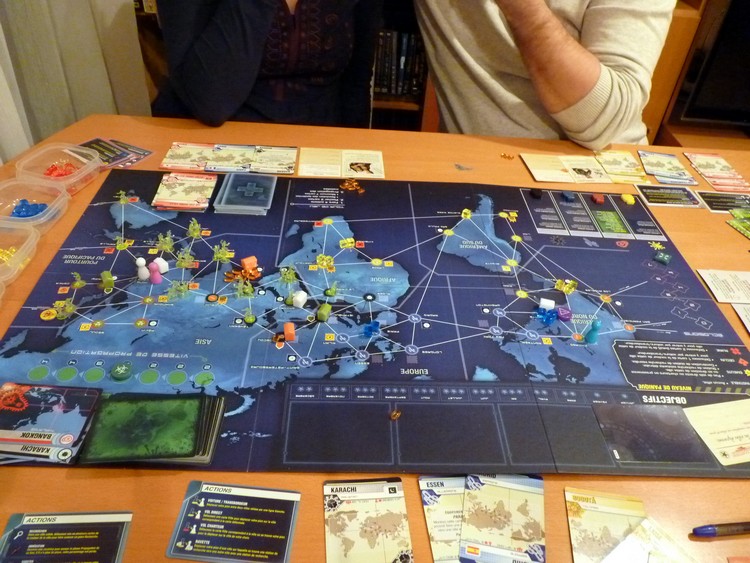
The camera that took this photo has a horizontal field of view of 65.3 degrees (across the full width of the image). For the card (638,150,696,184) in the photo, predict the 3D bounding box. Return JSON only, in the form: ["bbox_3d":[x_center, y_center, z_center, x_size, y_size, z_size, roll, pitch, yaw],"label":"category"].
[{"bbox_3d":[0.476,-0.185,0.951,0.063,0.003,0.100,6,39,1],"label":"card"}]

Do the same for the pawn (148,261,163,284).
[{"bbox_3d":[-0.239,-0.010,0.636,0.013,0.024,0.013,2,39,-4],"label":"pawn"}]

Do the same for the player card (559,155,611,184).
[{"bbox_3d":[0.335,-0.178,0.928,0.063,0.002,0.088,0,39,-6],"label":"player card"}]

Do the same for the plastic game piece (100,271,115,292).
[{"bbox_3d":[-0.289,-0.002,0.631,0.011,0.011,0.017,-15,43,-23],"label":"plastic game piece"}]

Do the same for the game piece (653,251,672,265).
[{"bbox_3d":[0.366,-0.029,0.744,0.017,0.006,0.011,26,43,24],"label":"game piece"}]

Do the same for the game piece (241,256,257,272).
[{"bbox_3d":[-0.144,-0.021,0.672,0.015,0.012,0.010,-14,43,-22],"label":"game piece"}]

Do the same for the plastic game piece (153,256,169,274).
[{"bbox_3d":[-0.240,-0.018,0.658,0.011,0.011,0.014,-19,44,-27],"label":"plastic game piece"}]

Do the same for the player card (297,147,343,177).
[{"bbox_3d":[-0.084,-0.184,0.895,0.064,0.002,0.088,2,39,-4],"label":"player card"}]

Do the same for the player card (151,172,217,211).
[{"bbox_3d":[-0.254,-0.122,0.788,0.068,0.006,0.087,1,39,-5],"label":"player card"}]

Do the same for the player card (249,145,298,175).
[{"bbox_3d":[-0.153,-0.185,0.890,0.064,0.002,0.088,2,39,-4],"label":"player card"}]

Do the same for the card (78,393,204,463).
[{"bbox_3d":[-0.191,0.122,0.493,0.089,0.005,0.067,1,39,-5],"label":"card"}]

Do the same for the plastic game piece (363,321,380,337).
[{"bbox_3d":[-0.003,0.048,0.603,0.009,0.008,0.017,27,44,25],"label":"plastic game piece"}]

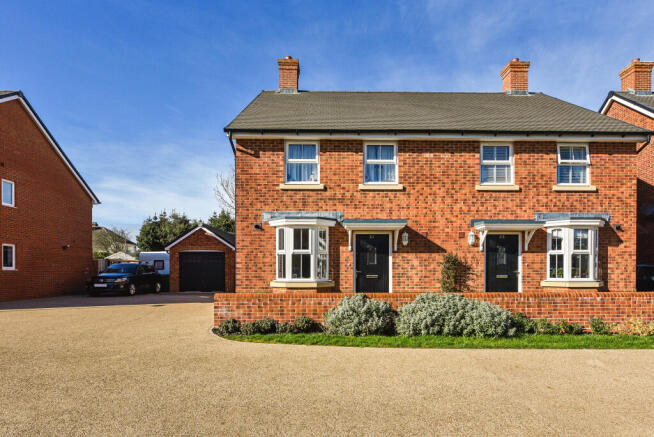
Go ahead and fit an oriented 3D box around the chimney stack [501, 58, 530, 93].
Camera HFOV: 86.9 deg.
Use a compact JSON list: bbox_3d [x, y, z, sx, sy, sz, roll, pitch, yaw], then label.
[{"bbox_3d":[7.470,-5.600,13.600,0.770,1.380,0.770,0,0,-1],"label":"chimney stack"}]

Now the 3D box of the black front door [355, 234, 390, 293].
[{"bbox_3d":[1.260,1.420,9.430,0.950,2.050,0.100,0,0,-1],"label":"black front door"}]

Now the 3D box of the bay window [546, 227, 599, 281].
[{"bbox_3d":[6.730,0.935,9.230,1.450,1.420,0.420,0,0,-1],"label":"bay window"}]

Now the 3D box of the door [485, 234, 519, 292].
[{"bbox_3d":[4.760,1.460,9.360,0.930,2.070,0.100,0,-2,-1],"label":"door"}]

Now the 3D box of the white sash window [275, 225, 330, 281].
[{"bbox_3d":[-0.670,0.930,9.130,1.450,1.420,0.420,0,0,-1],"label":"white sash window"}]

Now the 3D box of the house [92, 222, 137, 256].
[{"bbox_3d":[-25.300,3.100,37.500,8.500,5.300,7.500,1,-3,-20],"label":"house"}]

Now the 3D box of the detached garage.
[{"bbox_3d":[-6.790,2.280,21.800,3.750,3.550,6.200,0,-2,0],"label":"detached garage"}]

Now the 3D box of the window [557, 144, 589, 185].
[{"bbox_3d":[6.710,-1.470,9.400,0.920,1.170,0.100,0,-2,-1],"label":"window"}]

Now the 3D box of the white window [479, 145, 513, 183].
[{"bbox_3d":[4.650,-1.483,9.450,0.920,1.120,0.110,0,0,-1],"label":"white window"}]

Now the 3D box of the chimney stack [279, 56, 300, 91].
[{"bbox_3d":[-1.490,-5.630,13.450,0.770,1.380,0.770,0,0,-1],"label":"chimney stack"}]

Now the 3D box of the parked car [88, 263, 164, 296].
[{"bbox_3d":[-10.030,3.060,17.600,1.830,1.630,4.400,0,-2,0],"label":"parked car"}]

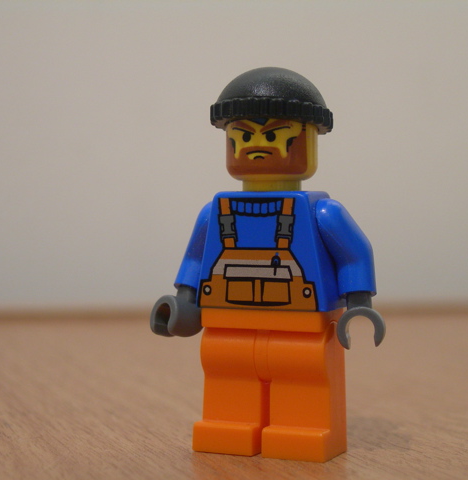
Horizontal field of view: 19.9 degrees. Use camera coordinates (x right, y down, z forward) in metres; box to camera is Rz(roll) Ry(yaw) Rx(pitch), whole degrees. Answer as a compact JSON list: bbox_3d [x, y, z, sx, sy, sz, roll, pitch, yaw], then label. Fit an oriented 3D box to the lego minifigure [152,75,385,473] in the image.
[{"bbox_3d":[0.004,0.002,0.147,0.026,0.043,0.014,1,2,24],"label":"lego minifigure"}]

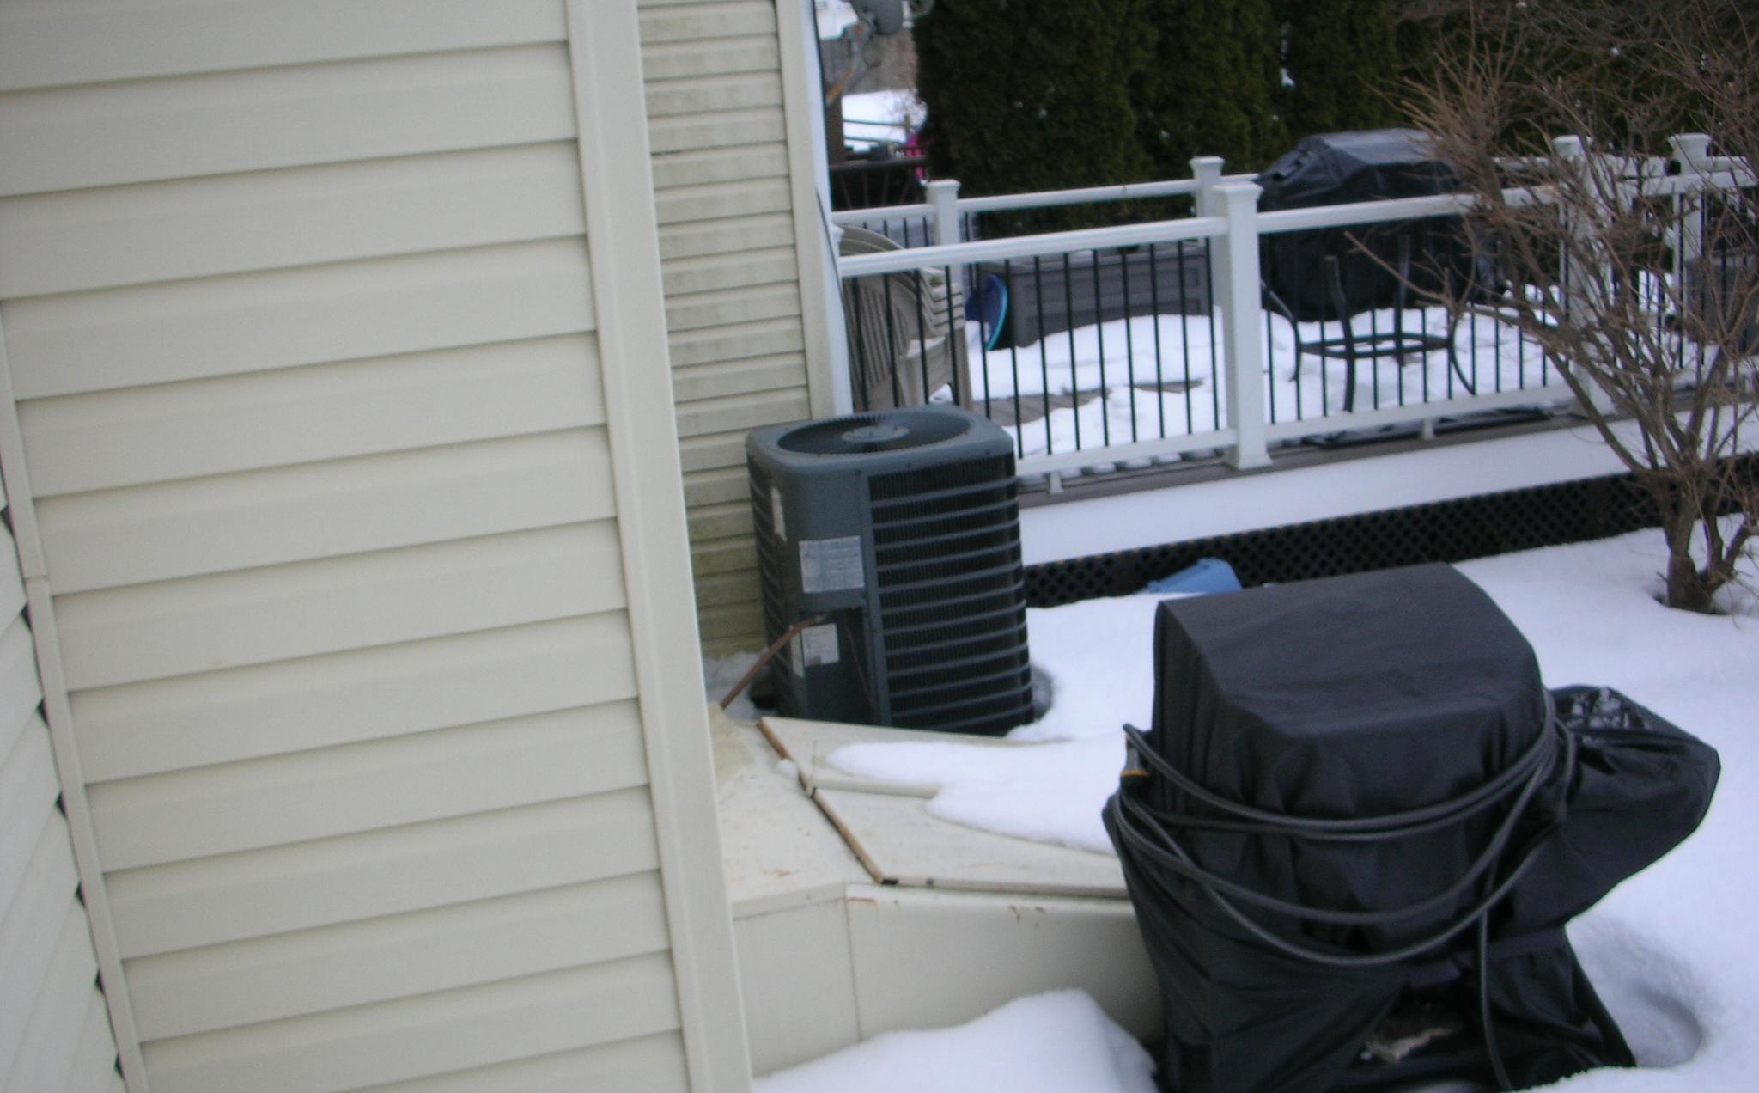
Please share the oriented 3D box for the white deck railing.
[{"bbox_3d":[1.574,-1.140,7.786,4.220,1.050,2.550,-8,14,-13],"label":"white deck railing"}]

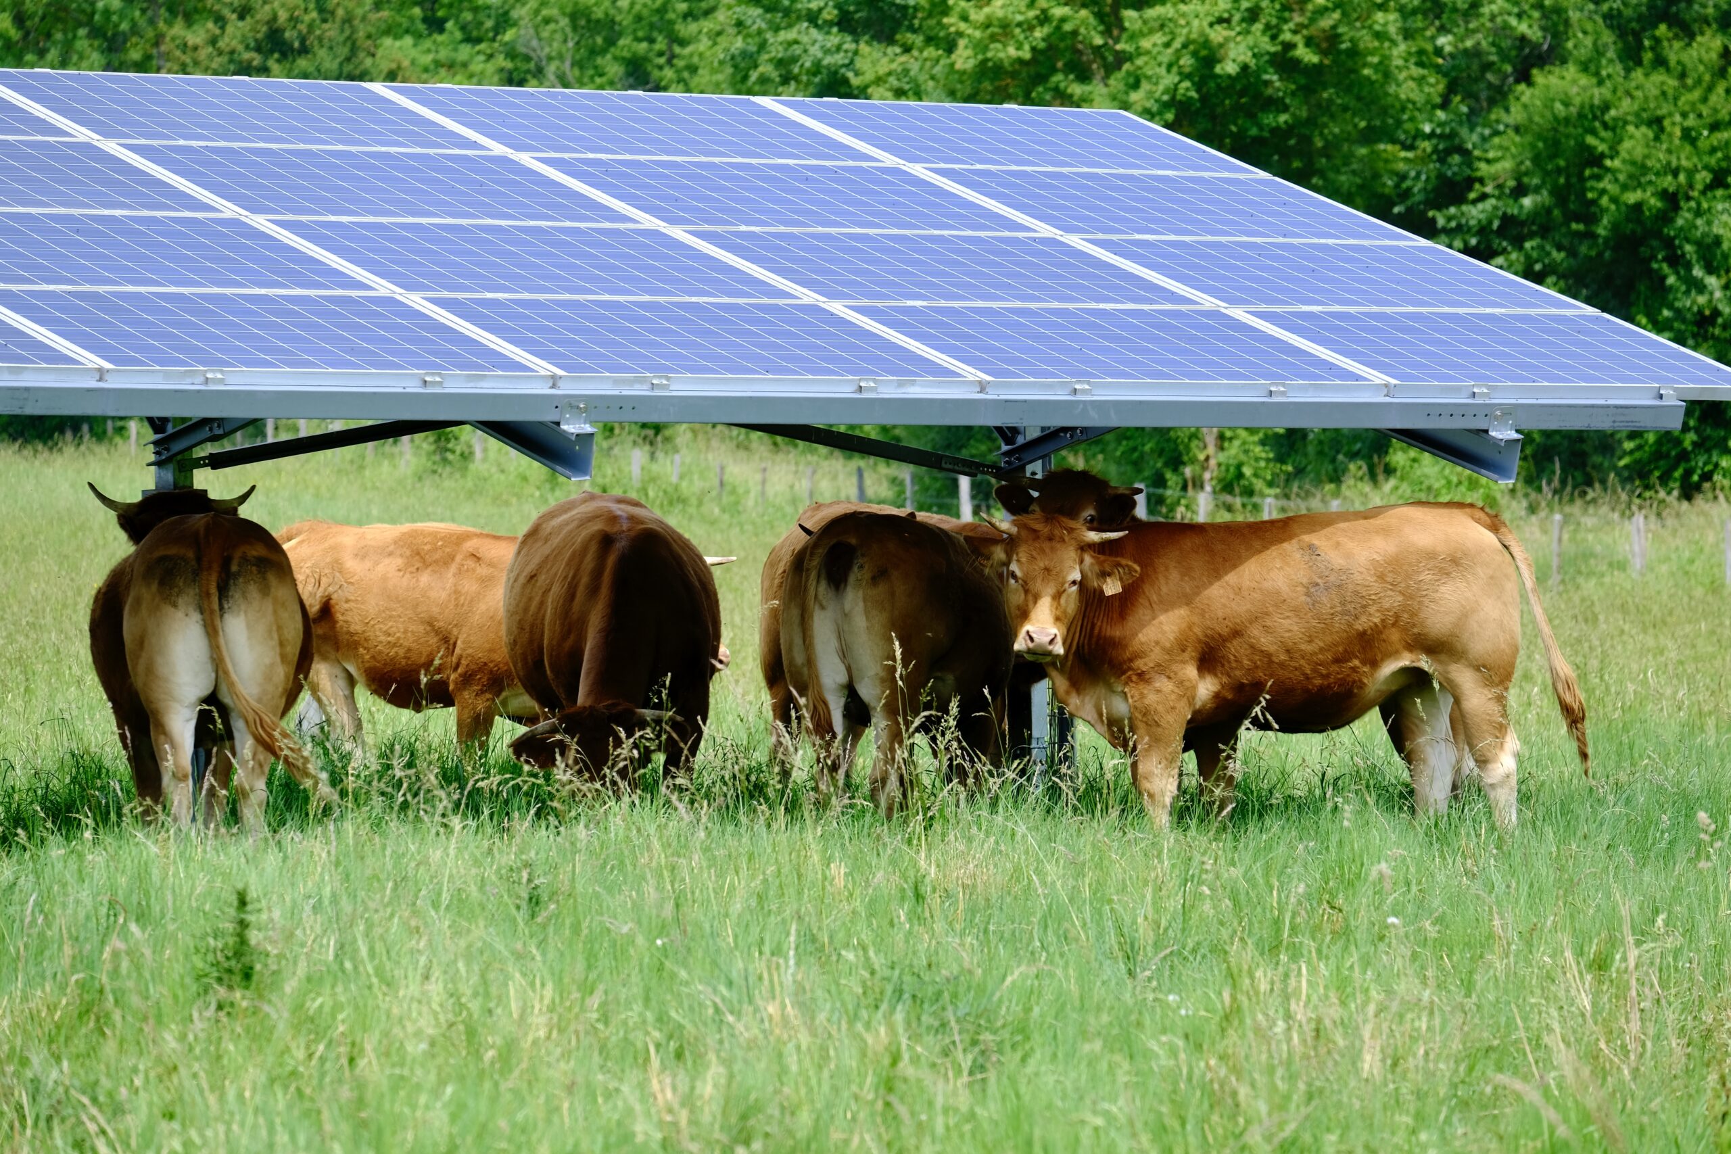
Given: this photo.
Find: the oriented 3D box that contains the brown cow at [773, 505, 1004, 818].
[{"bbox_3d":[0.134,0.317,39.189,0.730,1.160,1.820,0,1,19],"label":"brown cow"}]

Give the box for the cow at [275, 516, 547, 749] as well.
[{"bbox_3d":[-1.453,0.271,44.190,1.850,1.070,0.660,0,1,-12],"label":"cow"}]

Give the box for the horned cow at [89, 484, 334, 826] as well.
[{"bbox_3d":[-2.226,0.306,37.289,0.750,1.250,1.950,0,1,-7],"label":"horned cow"}]

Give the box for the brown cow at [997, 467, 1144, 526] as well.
[{"bbox_3d":[1.383,0.260,39.589,1.900,1.260,0.660,0,1,-18],"label":"brown cow"}]

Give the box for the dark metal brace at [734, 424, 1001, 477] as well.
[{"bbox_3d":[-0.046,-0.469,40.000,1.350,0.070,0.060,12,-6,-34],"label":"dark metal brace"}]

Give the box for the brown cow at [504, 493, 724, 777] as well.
[{"bbox_3d":[-0.934,0.274,40.989,0.780,1.180,2.000,0,1,3],"label":"brown cow"}]

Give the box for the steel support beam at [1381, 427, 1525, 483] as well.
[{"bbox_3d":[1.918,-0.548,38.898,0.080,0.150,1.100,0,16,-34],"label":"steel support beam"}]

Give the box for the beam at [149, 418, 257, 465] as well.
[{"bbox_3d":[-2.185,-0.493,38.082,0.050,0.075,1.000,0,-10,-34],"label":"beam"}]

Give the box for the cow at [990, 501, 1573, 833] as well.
[{"bbox_3d":[1.417,0.330,38.189,2.050,1.170,0.680,0,1,-6],"label":"cow"}]

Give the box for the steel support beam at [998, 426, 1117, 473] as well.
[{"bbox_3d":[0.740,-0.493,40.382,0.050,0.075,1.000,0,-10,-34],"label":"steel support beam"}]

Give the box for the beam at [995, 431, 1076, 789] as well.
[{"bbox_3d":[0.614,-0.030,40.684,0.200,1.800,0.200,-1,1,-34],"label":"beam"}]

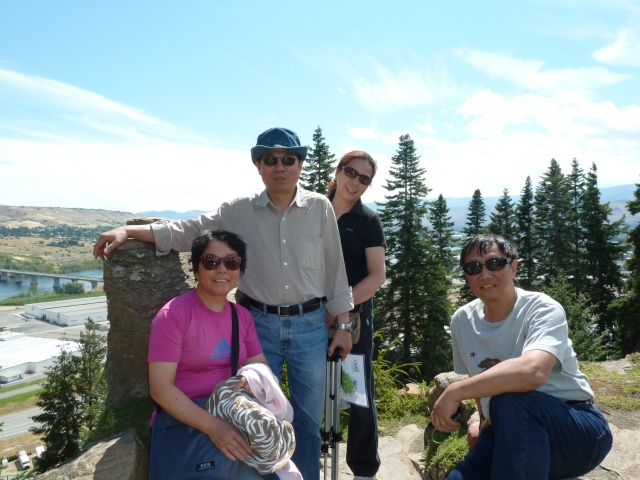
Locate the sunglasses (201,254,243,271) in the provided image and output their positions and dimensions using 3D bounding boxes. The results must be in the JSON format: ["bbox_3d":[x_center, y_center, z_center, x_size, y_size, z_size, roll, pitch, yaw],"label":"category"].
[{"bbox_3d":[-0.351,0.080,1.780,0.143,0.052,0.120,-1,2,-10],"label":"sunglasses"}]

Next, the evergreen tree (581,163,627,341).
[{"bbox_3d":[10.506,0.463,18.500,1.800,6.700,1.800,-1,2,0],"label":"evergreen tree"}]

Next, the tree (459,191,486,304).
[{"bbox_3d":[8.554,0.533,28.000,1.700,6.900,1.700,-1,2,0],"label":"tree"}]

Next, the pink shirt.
[{"bbox_3d":[-0.409,0.388,1.800,0.430,0.430,0.280,-2,3,-25],"label":"pink shirt"}]

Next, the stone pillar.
[{"bbox_3d":[-0.784,0.352,2.270,0.380,0.850,0.360,-1,2,-9],"label":"stone pillar"}]

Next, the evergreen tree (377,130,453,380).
[{"bbox_3d":[3.407,0.631,18.000,2.700,8.900,2.700,-1,2,0],"label":"evergreen tree"}]

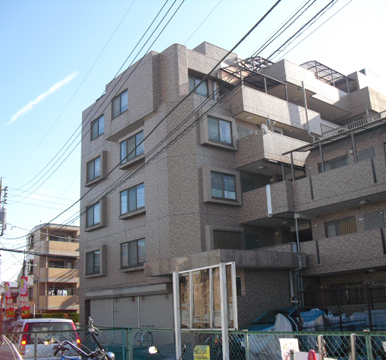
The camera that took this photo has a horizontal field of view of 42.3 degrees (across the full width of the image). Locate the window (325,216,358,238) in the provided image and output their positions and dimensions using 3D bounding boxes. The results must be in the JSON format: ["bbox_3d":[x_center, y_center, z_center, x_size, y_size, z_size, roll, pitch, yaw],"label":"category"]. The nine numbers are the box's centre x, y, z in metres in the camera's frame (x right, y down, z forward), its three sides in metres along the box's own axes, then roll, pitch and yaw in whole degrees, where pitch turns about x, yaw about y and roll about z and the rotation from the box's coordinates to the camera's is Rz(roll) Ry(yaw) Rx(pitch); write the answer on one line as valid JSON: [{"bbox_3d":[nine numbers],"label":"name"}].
[{"bbox_3d":[6.639,2.174,22.392,0.120,0.800,1.601,9,-19,-38],"label":"window"}]

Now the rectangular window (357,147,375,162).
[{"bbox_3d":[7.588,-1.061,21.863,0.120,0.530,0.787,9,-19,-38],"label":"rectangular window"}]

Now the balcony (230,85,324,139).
[{"bbox_3d":[4.767,-3.676,28.019,6.400,1.380,1.010,9,-19,-38],"label":"balcony"}]

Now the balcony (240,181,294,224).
[{"bbox_3d":[3.846,1.213,24.221,1.550,1.470,3.310,9,-19,-38],"label":"balcony"}]

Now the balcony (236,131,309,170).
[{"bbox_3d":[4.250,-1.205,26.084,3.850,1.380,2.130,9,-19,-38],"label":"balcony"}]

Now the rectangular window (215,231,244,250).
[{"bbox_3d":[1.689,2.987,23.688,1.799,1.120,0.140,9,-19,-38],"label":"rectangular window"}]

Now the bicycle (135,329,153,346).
[{"bbox_3d":[-2.240,7.217,22.995,0.500,0.900,1.560,9,-19,-38],"label":"bicycle"}]

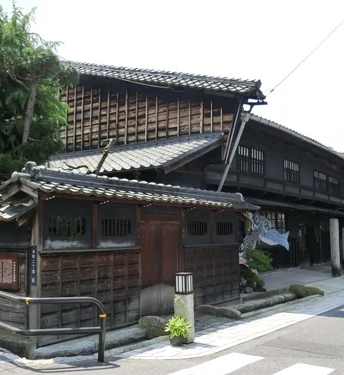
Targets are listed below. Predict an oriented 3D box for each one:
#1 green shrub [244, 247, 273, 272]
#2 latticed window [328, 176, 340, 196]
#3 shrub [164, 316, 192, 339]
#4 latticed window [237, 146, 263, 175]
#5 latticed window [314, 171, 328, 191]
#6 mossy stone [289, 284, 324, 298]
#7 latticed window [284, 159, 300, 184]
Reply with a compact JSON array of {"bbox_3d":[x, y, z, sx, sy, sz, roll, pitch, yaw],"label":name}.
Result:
[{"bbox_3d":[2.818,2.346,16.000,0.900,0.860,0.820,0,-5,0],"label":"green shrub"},{"bbox_3d":[7.800,-0.058,23.550,0.120,0.850,1.980,-3,-7,34],"label":"latticed window"},{"bbox_3d":[0.092,1.984,6.961,0.390,0.300,0.370,0,-5,0],"label":"shrub"},{"bbox_3d":[2.595,-0.826,15.973,0.120,0.850,2.070,-3,-7,34],"label":"latticed window"},{"bbox_3d":[6.649,-0.228,21.874,0.120,0.850,1.920,-3,-7,34],"label":"latticed window"},{"bbox_3d":[3.541,2.683,12.943,0.930,0.310,0.560,4,-7,-35],"label":"mossy stone"},{"bbox_3d":[4.660,-0.521,18.979,0.120,0.850,1.750,-3,-7,34],"label":"latticed window"}]

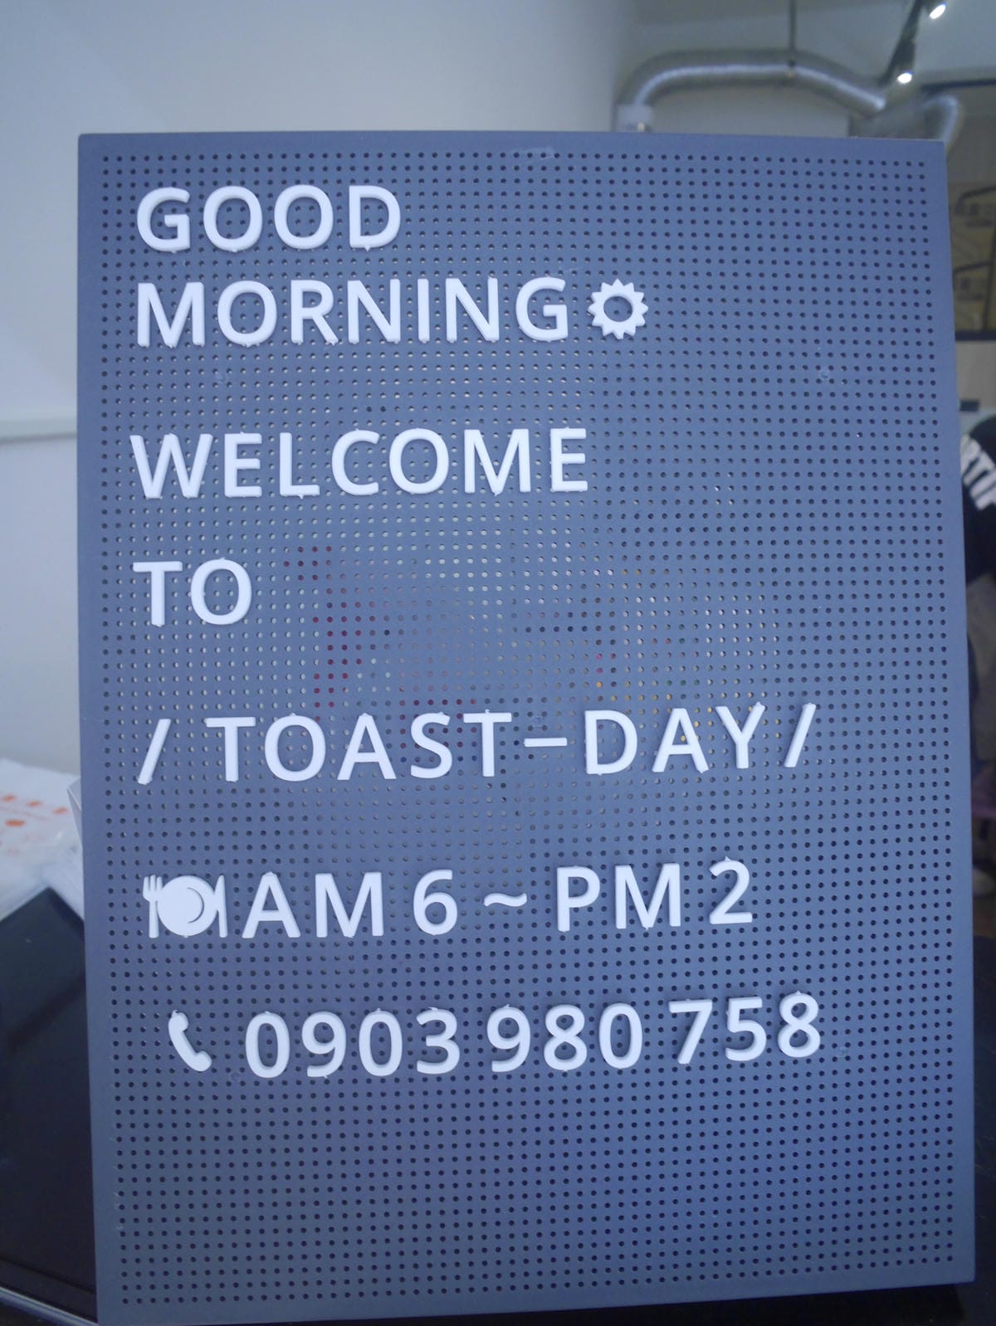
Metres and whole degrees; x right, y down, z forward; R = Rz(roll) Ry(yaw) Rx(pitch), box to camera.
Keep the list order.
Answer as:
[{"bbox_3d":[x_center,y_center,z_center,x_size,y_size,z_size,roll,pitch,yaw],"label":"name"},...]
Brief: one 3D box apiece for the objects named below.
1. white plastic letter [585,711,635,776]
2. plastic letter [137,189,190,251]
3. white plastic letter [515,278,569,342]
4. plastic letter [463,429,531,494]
[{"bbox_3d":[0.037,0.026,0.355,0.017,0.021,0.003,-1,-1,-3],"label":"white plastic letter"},{"bbox_3d":[-0.109,-0.144,0.349,0.016,0.020,0.003,-1,-1,-3],"label":"plastic letter"},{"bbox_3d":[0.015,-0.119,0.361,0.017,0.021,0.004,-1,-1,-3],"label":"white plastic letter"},{"bbox_3d":[0.000,-0.066,0.354,0.022,0.020,0.003,-1,-1,-3],"label":"plastic letter"}]

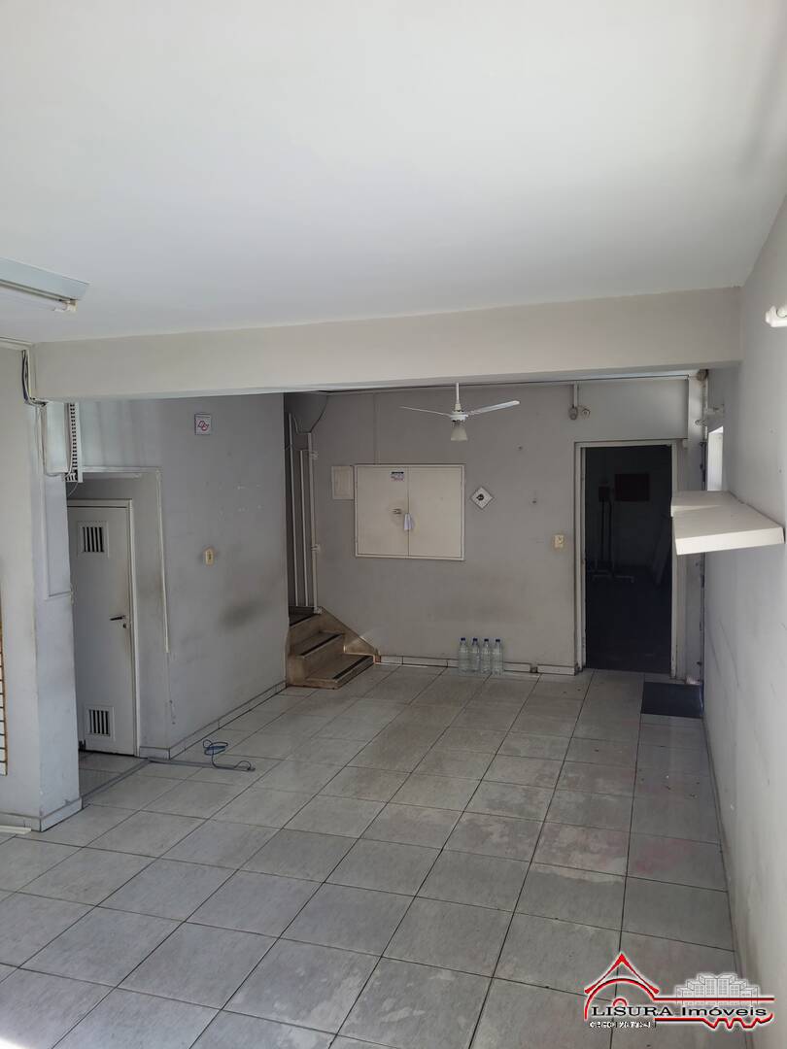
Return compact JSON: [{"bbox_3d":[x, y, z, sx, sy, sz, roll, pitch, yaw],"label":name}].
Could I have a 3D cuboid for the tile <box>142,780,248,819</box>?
[{"bbox_3d":[-1.181,1.647,4.721,0.450,0.010,0.450,0,4,19],"label":"tile"}]

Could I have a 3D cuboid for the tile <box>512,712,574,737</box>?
[{"bbox_3d":[1.112,1.481,5.798,0.447,0.010,0.447,0,4,19],"label":"tile"}]

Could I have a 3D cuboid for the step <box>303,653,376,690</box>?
[{"bbox_3d":[-0.496,1.372,7.380,0.320,0.079,0.945,0,4,19],"label":"step"}]

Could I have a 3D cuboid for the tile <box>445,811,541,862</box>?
[{"bbox_3d":[0.537,1.643,4.153,0.451,0.010,0.451,0,4,19],"label":"tile"}]

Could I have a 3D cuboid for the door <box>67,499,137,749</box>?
[{"bbox_3d":[-2.096,0.743,5.544,0.601,1.724,0.040,0,4,19],"label":"door"}]

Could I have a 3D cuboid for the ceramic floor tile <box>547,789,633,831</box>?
[{"bbox_3d":[1.115,1.606,4.441,0.451,0.010,0.451,0,4,19],"label":"ceramic floor tile"}]

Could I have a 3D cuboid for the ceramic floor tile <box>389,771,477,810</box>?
[{"bbox_3d":[0.250,1.592,4.671,0.447,0.010,0.447,0,4,19],"label":"ceramic floor tile"}]

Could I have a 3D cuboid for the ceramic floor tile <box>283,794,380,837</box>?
[{"bbox_3d":[-0.323,1.629,4.389,0.445,0.010,0.445,0,4,19],"label":"ceramic floor tile"}]

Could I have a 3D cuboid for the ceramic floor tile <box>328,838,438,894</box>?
[{"bbox_3d":[-0.043,1.661,3.818,0.445,0.010,0.445,0,4,19],"label":"ceramic floor tile"}]

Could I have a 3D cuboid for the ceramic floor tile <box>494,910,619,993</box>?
[{"bbox_3d":[0.663,1.690,3.102,0.445,0.010,0.445,0,4,19],"label":"ceramic floor tile"}]

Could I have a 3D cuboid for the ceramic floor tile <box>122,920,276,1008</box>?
[{"bbox_3d":[-0.760,1.735,3.116,0.445,0.010,0.445,0,4,19],"label":"ceramic floor tile"}]

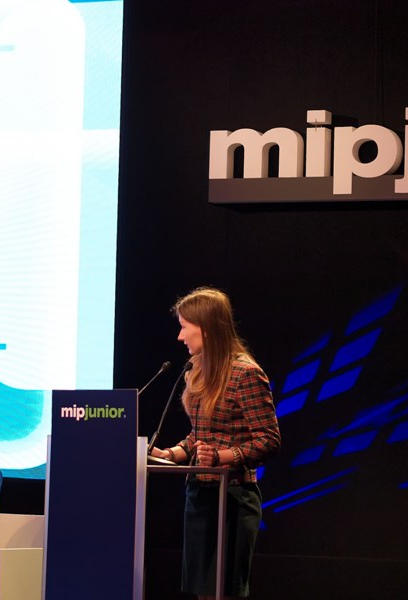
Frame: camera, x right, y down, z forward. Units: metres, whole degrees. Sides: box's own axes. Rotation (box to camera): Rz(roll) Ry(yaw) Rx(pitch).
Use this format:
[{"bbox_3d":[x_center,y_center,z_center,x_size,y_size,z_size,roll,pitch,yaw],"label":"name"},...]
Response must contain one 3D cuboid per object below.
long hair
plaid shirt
[{"bbox_3d":[0.031,0.190,8.530,0.290,0.470,0.250,2,-4,-7],"label":"long hair"},{"bbox_3d":[0.091,0.442,8.550,0.310,0.470,0.410,5,-5,-44],"label":"plaid shirt"}]

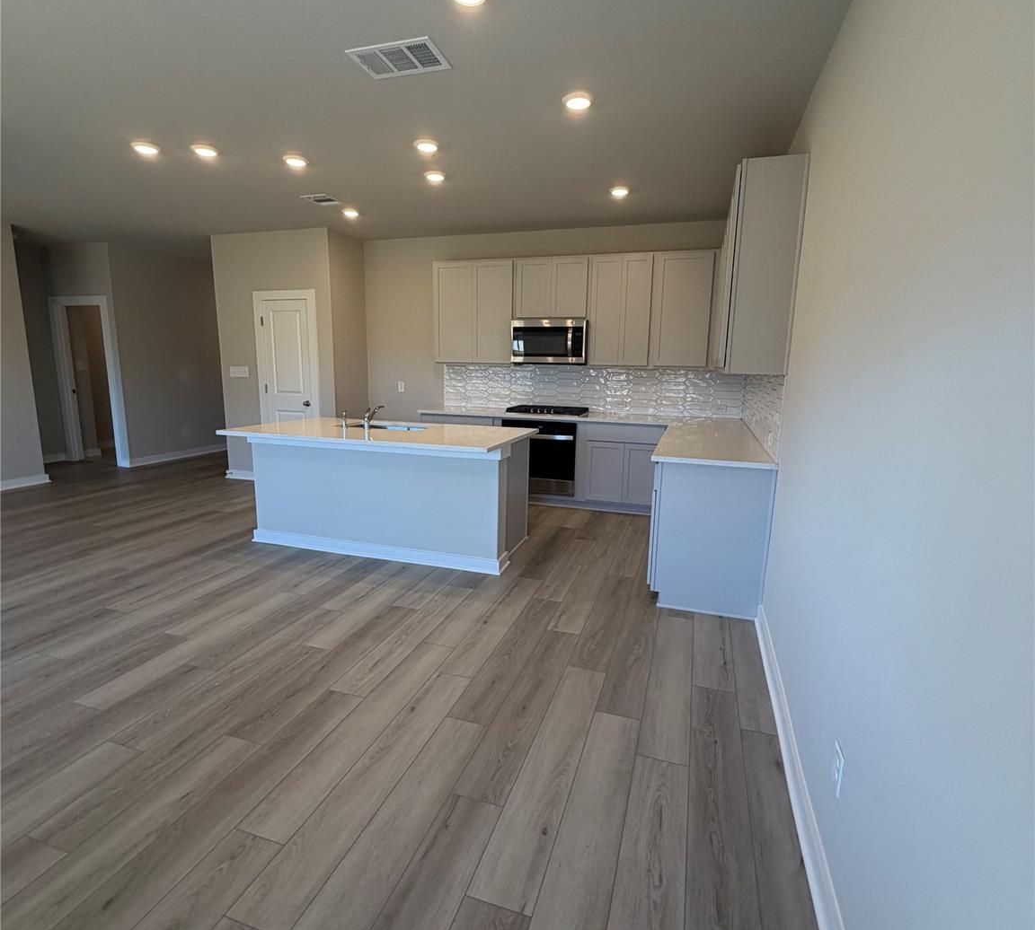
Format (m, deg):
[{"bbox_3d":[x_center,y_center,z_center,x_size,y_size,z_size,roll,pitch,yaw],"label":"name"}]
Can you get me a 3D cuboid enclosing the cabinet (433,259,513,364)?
[{"bbox_3d":[-0.422,-1.588,5.898,0.870,1.050,0.325,4,11,18],"label":"cabinet"}]

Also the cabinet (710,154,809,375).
[{"bbox_3d":[1.613,-1.198,3.965,0.320,1.051,2.422,4,11,17],"label":"cabinet"}]

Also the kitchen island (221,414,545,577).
[{"bbox_3d":[-0.983,0.180,4.266,2.070,0.920,1.180,4,11,18],"label":"kitchen island"}]

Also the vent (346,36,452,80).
[{"bbox_3d":[-0.524,-1.808,2.493,0.400,0.022,0.250,4,11,17],"label":"vent"}]

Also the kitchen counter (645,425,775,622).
[{"bbox_3d":[1.470,0.198,4.393,0.654,0.912,2.591,4,11,17],"label":"kitchen counter"}]

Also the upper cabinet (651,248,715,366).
[{"bbox_3d":[1.557,-1.442,5.281,0.542,1.051,0.320,4,11,17],"label":"upper cabinet"}]

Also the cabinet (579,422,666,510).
[{"bbox_3d":[1.049,-0.030,5.534,0.805,0.815,0.628,4,11,17],"label":"cabinet"}]

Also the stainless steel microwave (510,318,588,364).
[{"bbox_3d":[0.356,-1.232,5.663,0.757,0.440,0.398,4,11,17],"label":"stainless steel microwave"}]

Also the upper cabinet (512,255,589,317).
[{"bbox_3d":[0.363,-1.765,5.607,0.767,0.580,0.325,4,11,18],"label":"upper cabinet"}]

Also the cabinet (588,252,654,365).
[{"bbox_3d":[1.012,-1.481,5.449,0.601,1.051,0.320,4,11,17],"label":"cabinet"}]

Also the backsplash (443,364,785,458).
[{"bbox_3d":[0.290,-0.567,4.652,3.170,0.463,2.560,4,11,18],"label":"backsplash"}]

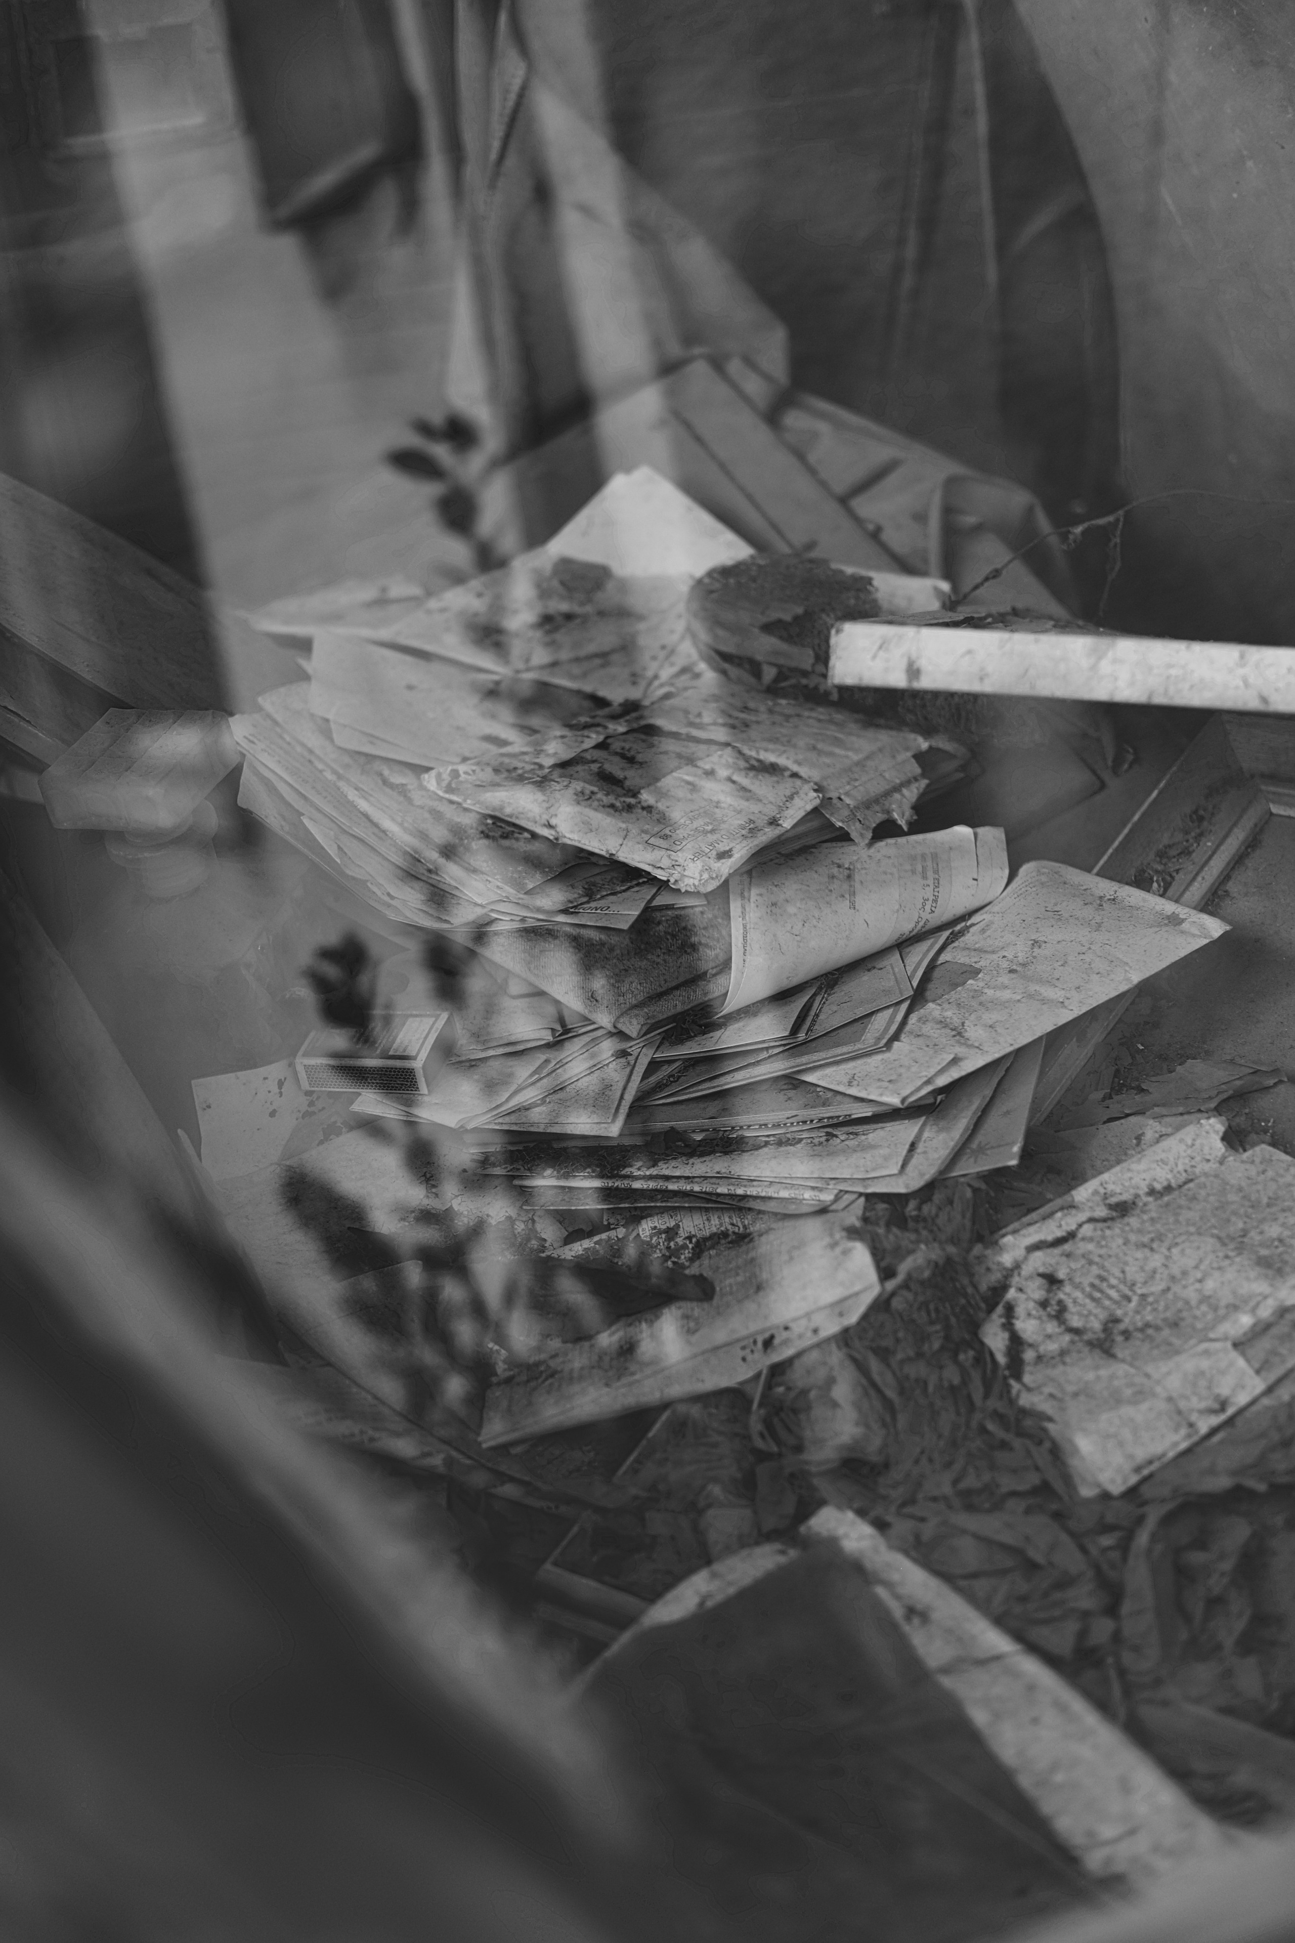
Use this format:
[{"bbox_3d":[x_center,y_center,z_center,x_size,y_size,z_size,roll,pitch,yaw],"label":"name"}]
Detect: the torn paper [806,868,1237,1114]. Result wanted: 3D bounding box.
[{"bbox_3d":[0.124,-0.002,1.082,0.174,0.020,0.089,-26,37,-25],"label":"torn paper"}]

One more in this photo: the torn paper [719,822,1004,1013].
[{"bbox_3d":[0.072,-0.028,1.072,0.119,0.035,0.046,-22,36,-21],"label":"torn paper"}]

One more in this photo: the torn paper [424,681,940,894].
[{"bbox_3d":[0.016,-0.081,1.141,0.164,0.020,0.129,21,43,36],"label":"torn paper"}]

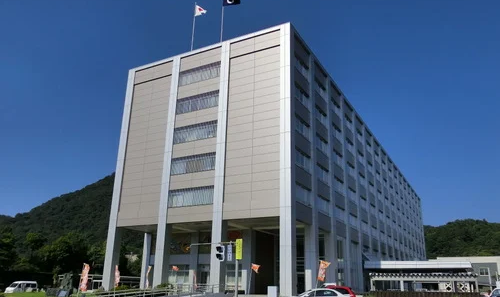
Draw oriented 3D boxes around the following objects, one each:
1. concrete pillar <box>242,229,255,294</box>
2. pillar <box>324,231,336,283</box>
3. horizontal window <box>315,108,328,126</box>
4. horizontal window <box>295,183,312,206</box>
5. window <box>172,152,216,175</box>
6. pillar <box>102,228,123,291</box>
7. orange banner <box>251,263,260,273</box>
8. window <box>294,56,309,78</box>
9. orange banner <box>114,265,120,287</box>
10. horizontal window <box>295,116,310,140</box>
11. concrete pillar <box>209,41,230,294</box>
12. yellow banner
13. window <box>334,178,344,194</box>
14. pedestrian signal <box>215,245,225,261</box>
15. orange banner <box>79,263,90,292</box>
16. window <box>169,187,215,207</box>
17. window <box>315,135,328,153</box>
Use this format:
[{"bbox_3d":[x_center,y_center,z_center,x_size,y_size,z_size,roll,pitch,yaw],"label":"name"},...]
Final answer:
[{"bbox_3d":[-0.237,12.826,48.031,1.140,7.120,1.200,-9,-21,27],"label":"concrete pillar"},{"bbox_3d":[9.274,13.415,49.106,1.200,7.120,1.160,-9,-21,27],"label":"pillar"},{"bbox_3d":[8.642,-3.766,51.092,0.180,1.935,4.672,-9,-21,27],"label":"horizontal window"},{"bbox_3d":[5.427,5.095,43.760,0.160,1.920,4.600,-9,-21,27],"label":"horizontal window"},{"bbox_3d":[-6.157,1.787,45.755,5.949,1.971,0.180,-9,-21,27],"label":"window"},{"bbox_3d":[-15.734,12.588,48.011,1.095,6.825,1.058,-9,-21,27],"label":"pillar"},{"bbox_3d":[0.381,7.897,27.500,0.600,0.600,0.200,-1,-18,6],"label":"orange banner"},{"bbox_3d":[5.762,-9.021,47.103,0.180,1.935,4.672,-9,-21,27],"label":"window"},{"bbox_3d":[-10.912,10.536,34.502,0.500,1.728,0.200,7,-19,-16],"label":"orange banner"},{"bbox_3d":[5.601,-2.147,46.188,0.160,1.920,4.600,-9,-21,27],"label":"horizontal window"},{"bbox_3d":[-2.870,0.976,46.451,1.140,28.460,1.200,-9,-21,27],"label":"concrete pillar"},{"bbox_3d":[-0.467,4.412,18.300,0.280,0.900,0.050,-3,-19,12],"label":"yellow banner"},{"bbox_3d":[11.165,4.712,53.684,0.250,1.770,4.531,-9,-21,27],"label":"window"},{"bbox_3d":[-1.381,4.746,18.900,0.380,0.680,0.300,-16,-25,42],"label":"pedestrian signal"},{"bbox_3d":[-11.140,8.715,28.300,0.580,1.800,0.200,8,-20,-19],"label":"orange banner"},{"bbox_3d":[-6.286,5.233,44.813,5.876,1.982,0.250,-9,-21,27],"label":"window"},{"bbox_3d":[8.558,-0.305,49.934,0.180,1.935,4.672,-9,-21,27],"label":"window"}]

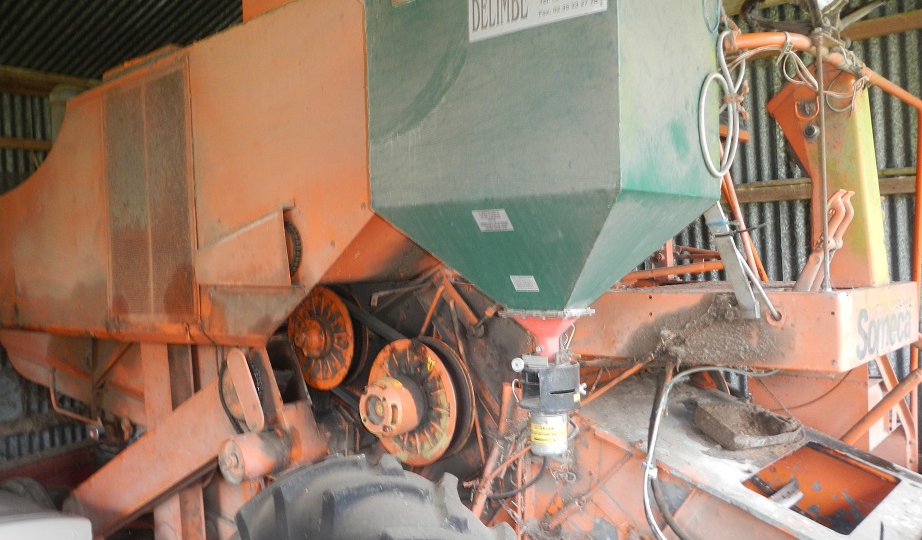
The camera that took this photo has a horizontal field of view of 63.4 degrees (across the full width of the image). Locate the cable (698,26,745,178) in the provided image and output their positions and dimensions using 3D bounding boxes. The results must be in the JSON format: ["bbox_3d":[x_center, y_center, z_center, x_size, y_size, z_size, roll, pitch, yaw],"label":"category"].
[{"bbox_3d":[0.641,-0.408,1.830,0.170,0.360,0.070,-3,2,-39],"label":"cable"}]

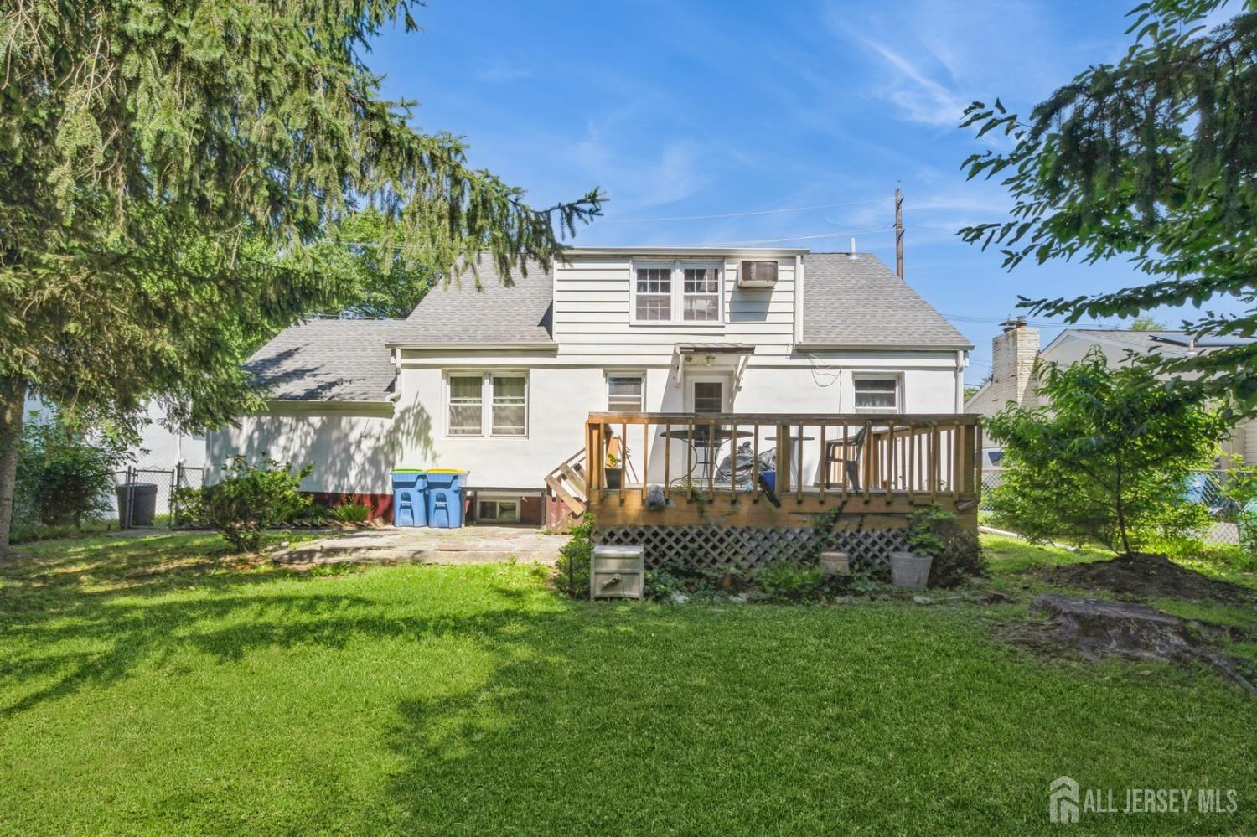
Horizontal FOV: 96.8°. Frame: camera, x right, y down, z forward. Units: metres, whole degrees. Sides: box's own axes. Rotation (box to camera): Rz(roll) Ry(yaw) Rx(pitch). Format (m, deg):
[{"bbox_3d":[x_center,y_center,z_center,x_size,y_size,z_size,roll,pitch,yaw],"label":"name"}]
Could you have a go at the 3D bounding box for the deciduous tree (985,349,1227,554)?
[{"bbox_3d":[6.150,0.430,7.300,2.650,2.650,2.500,0,-3,0],"label":"deciduous tree"}]

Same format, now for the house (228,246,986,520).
[{"bbox_3d":[-0.700,-1.000,14.400,14.100,6.600,8.300,0,-3,0],"label":"house"}]

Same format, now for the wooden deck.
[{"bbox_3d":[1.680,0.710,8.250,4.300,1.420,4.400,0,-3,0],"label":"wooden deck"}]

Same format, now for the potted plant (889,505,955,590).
[{"bbox_3d":[3.030,1.350,5.800,0.600,0.860,0.520,0,-3,0],"label":"potted plant"}]

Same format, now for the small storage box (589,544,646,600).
[{"bbox_3d":[-0.108,1.560,5.700,0.510,0.460,0.480,0,-3,0],"label":"small storage box"}]

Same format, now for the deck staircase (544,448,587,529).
[{"bbox_3d":[-0.970,1.200,9.500,0.950,1.360,1.050,0,-3,0],"label":"deck staircase"}]

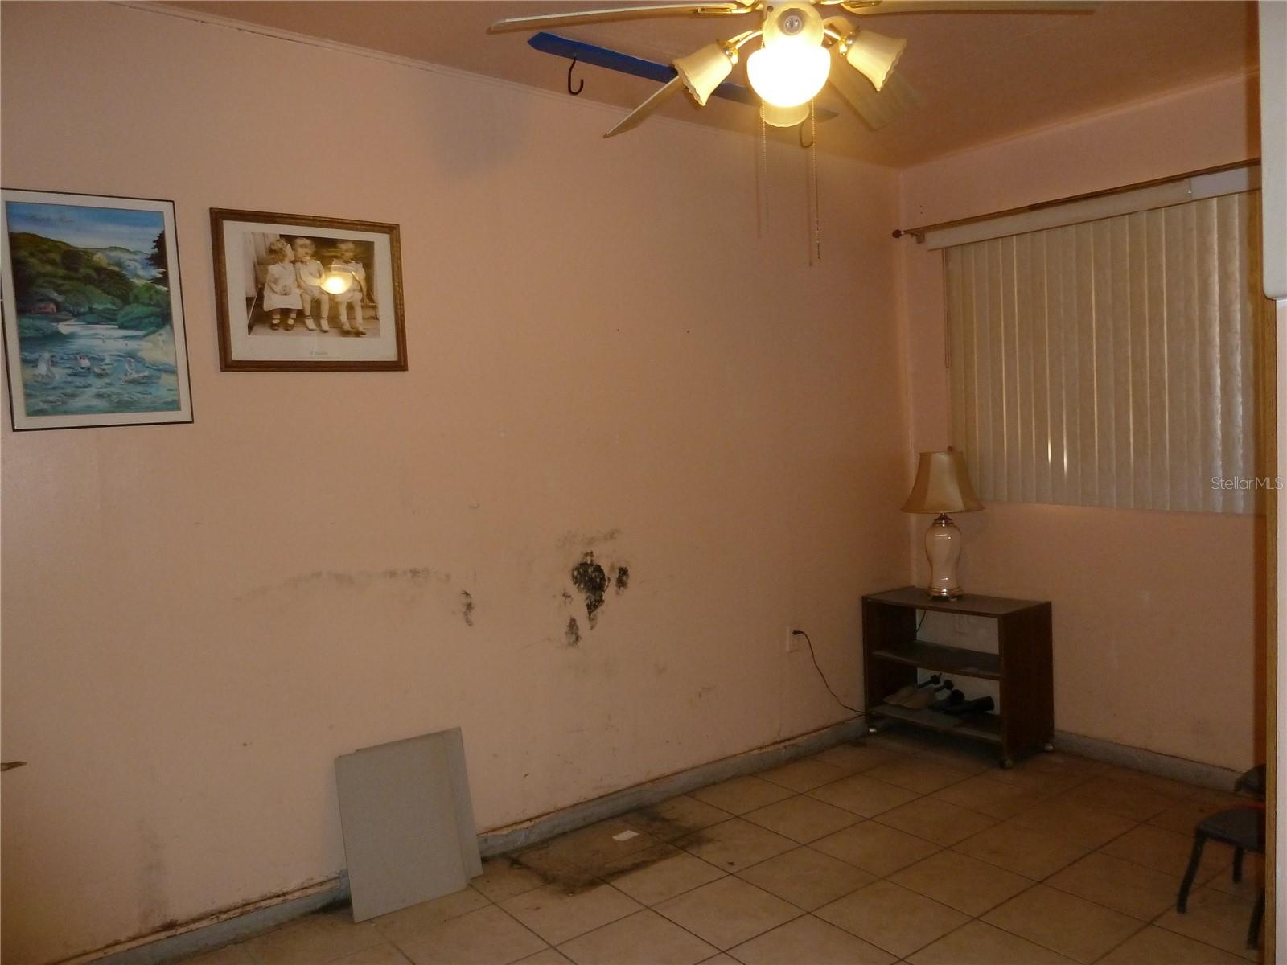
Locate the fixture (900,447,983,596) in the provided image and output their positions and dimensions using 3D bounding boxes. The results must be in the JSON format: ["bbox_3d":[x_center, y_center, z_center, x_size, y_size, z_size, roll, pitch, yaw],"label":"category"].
[{"bbox_3d":[1.276,0.169,3.946,0.342,0.630,0.342,-4,3,-36],"label":"fixture"}]

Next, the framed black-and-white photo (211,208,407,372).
[{"bbox_3d":[-0.918,-0.525,2.598,0.522,0.431,0.030,-4,3,-36],"label":"framed black-and-white photo"}]

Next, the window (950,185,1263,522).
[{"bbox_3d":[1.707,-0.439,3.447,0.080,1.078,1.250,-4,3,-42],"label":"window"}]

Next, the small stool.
[{"bbox_3d":[1.578,1.006,2.392,0.335,0.224,0.285,-4,3,-36],"label":"small stool"}]

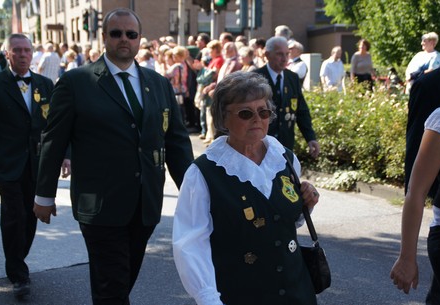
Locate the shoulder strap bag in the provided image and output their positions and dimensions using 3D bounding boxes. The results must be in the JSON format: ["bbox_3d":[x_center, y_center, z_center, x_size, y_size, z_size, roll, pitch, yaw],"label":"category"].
[{"bbox_3d":[0.322,0.258,3.480,0.170,0.530,0.240,-2,6,-18],"label":"shoulder strap bag"}]

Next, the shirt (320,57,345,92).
[{"bbox_3d":[2.046,-1.400,17.400,0.500,0.690,0.340,-6,8,-44],"label":"shirt"}]

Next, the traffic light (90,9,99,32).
[{"bbox_3d":[-4.945,-5.223,38.000,0.300,0.880,0.280,-2,6,-18],"label":"traffic light"}]

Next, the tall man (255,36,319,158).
[{"bbox_3d":[0.481,0.008,7.330,0.580,1.780,0.460,-3,6,-25],"label":"tall man"}]

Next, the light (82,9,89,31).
[{"bbox_3d":[-5.330,-5.263,38.000,0.280,0.850,0.300,4,7,33],"label":"light"}]

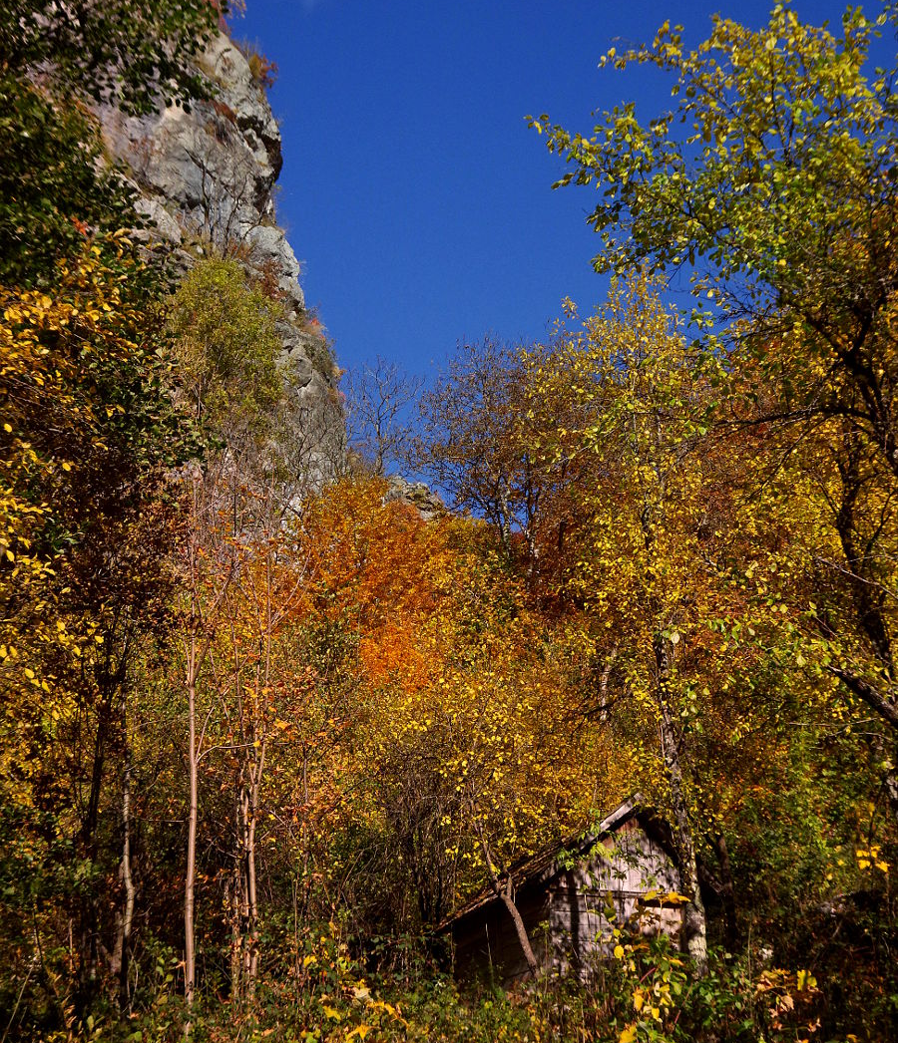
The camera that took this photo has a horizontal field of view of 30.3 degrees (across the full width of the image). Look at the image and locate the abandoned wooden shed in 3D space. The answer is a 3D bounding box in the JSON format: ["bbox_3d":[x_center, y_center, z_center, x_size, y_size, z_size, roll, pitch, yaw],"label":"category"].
[{"bbox_3d":[2.472,7.513,31.570,3.545,3.517,5.738,7,-22,-16],"label":"abandoned wooden shed"}]

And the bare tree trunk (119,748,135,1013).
[{"bbox_3d":[-4.763,5.278,24.500,0.220,3.965,0.200,0,-21,0],"label":"bare tree trunk"}]

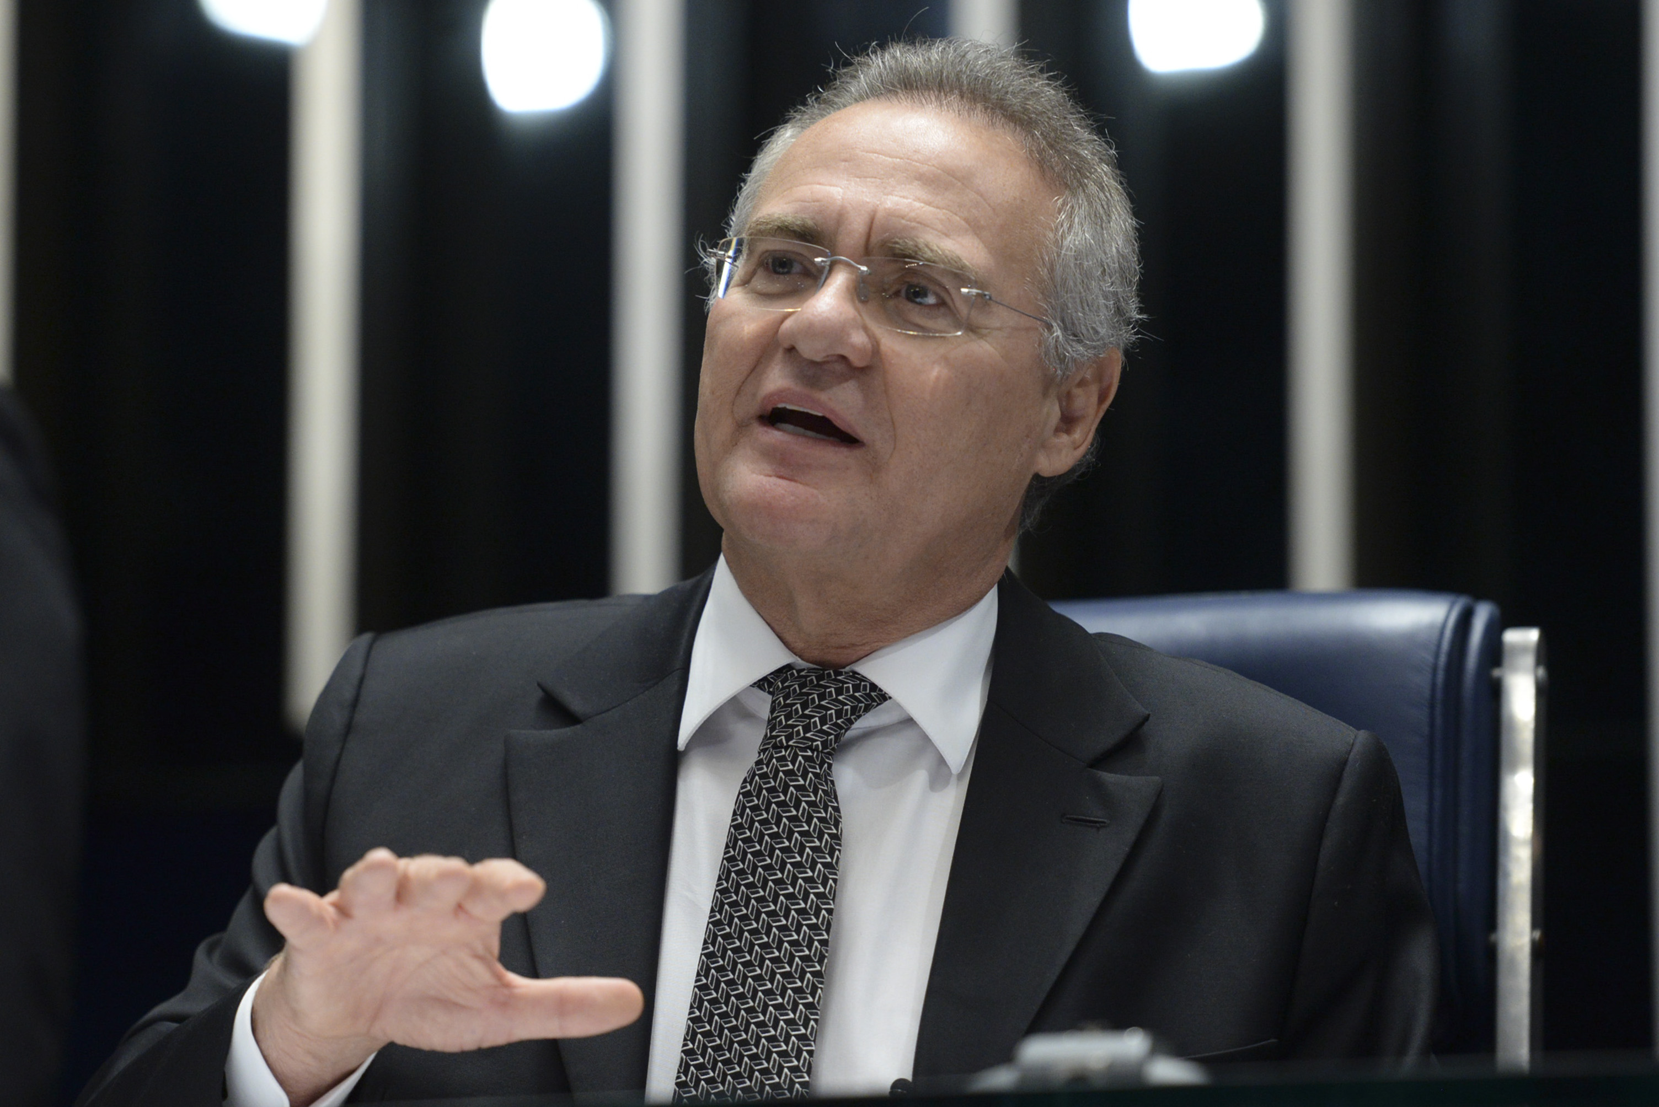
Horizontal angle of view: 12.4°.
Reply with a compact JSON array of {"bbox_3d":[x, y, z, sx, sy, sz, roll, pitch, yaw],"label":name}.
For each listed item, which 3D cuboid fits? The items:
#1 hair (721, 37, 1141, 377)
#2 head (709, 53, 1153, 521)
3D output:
[{"bbox_3d":[0.047,-0.139,3.387,0.185,0.190,0.215,13,-10,26],"label":"hair"},{"bbox_3d":[0.040,-0.118,3.370,0.185,0.240,0.220,13,-10,26],"label":"head"}]

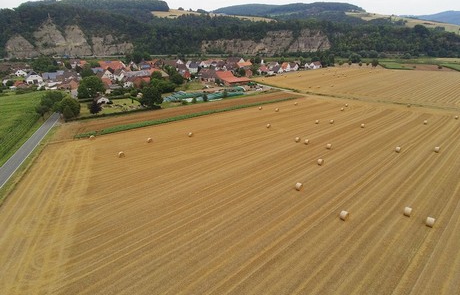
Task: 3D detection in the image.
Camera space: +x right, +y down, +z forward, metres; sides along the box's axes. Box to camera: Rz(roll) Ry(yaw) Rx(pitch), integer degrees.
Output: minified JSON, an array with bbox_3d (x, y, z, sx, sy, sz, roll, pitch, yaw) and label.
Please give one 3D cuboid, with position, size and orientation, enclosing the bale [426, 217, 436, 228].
[{"bbox_3d":[38.896,14.538,56.753,1.180,1.680,1.680,18,26,39],"label":"bale"}]

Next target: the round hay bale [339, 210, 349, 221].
[{"bbox_3d":[22.908,13.657,58.552,1.680,1.680,1.180,-15,25,-38],"label":"round hay bale"}]

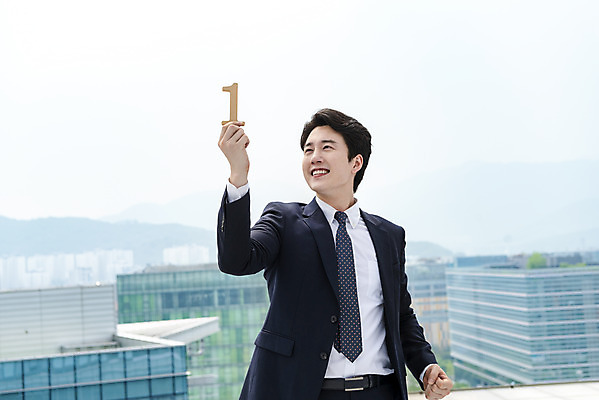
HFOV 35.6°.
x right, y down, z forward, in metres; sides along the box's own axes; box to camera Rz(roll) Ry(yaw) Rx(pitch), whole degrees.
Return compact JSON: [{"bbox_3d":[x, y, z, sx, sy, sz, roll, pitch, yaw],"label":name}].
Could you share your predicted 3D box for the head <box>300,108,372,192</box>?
[{"bbox_3d":[0.110,-0.145,2.740,0.180,0.250,0.225,-5,-18,36],"label":"head"}]

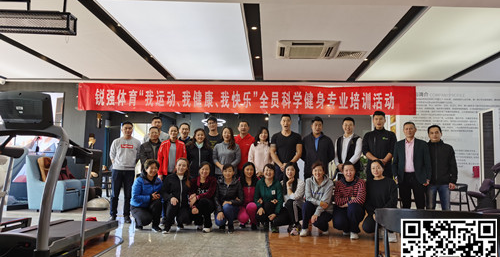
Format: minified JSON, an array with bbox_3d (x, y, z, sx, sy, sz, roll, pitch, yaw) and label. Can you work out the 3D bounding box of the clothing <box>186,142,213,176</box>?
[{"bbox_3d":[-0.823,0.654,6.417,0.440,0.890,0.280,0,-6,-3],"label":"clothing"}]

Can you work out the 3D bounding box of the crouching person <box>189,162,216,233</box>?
[{"bbox_3d":[-0.743,1.032,6.032,0.480,1.024,0.650,0,-6,12],"label":"crouching person"}]

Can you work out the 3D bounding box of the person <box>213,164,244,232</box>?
[{"bbox_3d":[-0.337,1.048,5.982,0.460,1.003,0.650,2,-6,-5],"label":"person"}]

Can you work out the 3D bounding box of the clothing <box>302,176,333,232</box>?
[{"bbox_3d":[1.003,1.118,5.810,0.480,0.801,0.650,1,-6,5],"label":"clothing"}]

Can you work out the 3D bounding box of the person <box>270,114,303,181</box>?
[{"bbox_3d":[0.594,0.668,6.265,0.520,1.830,0.320,-1,-6,6],"label":"person"}]

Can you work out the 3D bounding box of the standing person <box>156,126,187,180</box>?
[{"bbox_3d":[-1.292,0.758,6.500,0.490,1.660,0.300,1,-6,-5],"label":"standing person"}]

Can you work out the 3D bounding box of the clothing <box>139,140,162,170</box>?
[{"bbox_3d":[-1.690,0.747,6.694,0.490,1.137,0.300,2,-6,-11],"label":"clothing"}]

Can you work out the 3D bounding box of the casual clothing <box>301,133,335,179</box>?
[{"bbox_3d":[1.090,0.449,6.300,0.540,0.740,0.320,0,-6,6],"label":"casual clothing"}]

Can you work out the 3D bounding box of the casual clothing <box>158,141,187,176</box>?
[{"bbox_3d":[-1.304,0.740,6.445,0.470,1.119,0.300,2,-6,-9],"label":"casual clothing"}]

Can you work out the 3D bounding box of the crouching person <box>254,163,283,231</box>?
[{"bbox_3d":[0.279,1.057,5.983,0.480,1.020,0.650,1,-6,5],"label":"crouching person"}]

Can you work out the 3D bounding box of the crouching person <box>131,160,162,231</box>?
[{"bbox_3d":[-1.537,1.002,5.848,0.500,1.071,0.650,4,-6,-24],"label":"crouching person"}]

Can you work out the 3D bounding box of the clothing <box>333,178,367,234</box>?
[{"bbox_3d":[1.369,1.063,5.366,0.470,0.790,0.580,-2,-6,14],"label":"clothing"}]

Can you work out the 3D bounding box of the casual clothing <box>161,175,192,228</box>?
[{"bbox_3d":[-1.137,1.102,5.950,0.490,0.870,0.600,1,-6,-4],"label":"casual clothing"}]

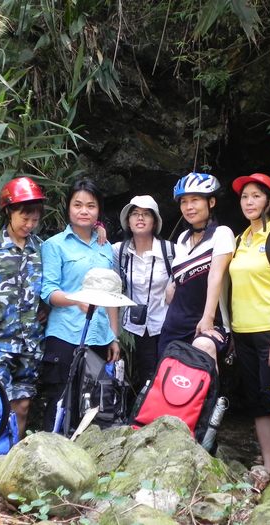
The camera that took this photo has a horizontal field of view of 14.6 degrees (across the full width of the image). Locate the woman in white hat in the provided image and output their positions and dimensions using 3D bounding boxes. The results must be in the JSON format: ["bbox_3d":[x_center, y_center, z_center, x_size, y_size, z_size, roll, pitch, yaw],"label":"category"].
[{"bbox_3d":[0.048,0.403,6.005,0.480,1.580,0.320,0,4,5],"label":"woman in white hat"}]

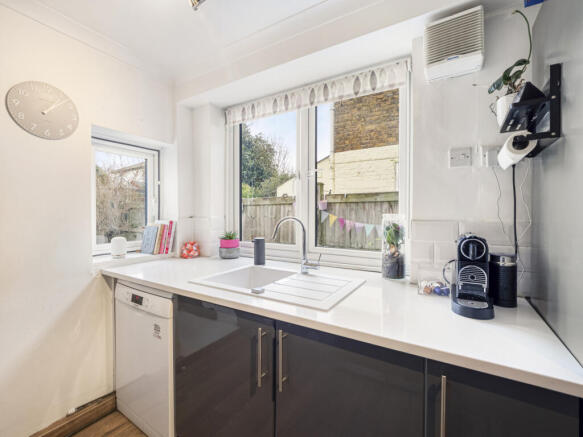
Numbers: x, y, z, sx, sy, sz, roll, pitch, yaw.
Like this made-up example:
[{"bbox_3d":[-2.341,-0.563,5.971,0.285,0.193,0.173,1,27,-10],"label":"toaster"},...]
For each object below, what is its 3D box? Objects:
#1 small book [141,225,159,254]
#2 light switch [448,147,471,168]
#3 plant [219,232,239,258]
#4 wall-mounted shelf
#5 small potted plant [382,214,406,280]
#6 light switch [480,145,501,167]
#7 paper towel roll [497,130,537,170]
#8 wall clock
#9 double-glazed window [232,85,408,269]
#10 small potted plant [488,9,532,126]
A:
[{"bbox_3d":[-1.134,0.178,2.161,0.157,0.210,0.017,0,-7,33],"label":"small book"},{"bbox_3d":[0.764,-0.277,1.219,0.086,0.086,0.012,1,1,32],"label":"light switch"},{"bbox_3d":[-0.503,0.208,2.178,0.160,0.221,0.160,0,0,0],"label":"plant"},{"bbox_3d":[0.798,-0.326,0.922,0.113,0.223,0.334,0,1,33],"label":"wall-mounted shelf"},{"bbox_3d":[0.569,0.155,1.487,0.119,0.344,0.119,0,1,33],"label":"small potted plant"},{"bbox_3d":[0.879,-0.273,1.174,0.090,0.090,0.018,0,1,33],"label":"light switch"},{"bbox_3d":[0.755,-0.228,0.914,0.077,0.077,0.238,0,1,33],"label":"paper towel roll"},{"bbox_3d":[-1.328,-0.574,1.449,0.035,0.290,0.290,0,1,33],"label":"wall clock"},{"bbox_3d":[0.067,-0.281,1.920,1.442,1.189,0.071,0,1,33],"label":"double-glazed window"},{"bbox_3d":[0.814,-0.558,1.006,0.142,0.430,0.132,0,1,33],"label":"small potted plant"}]

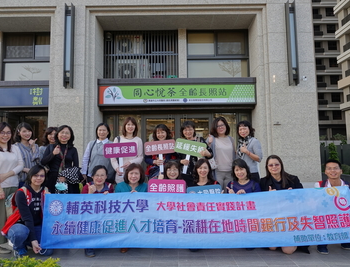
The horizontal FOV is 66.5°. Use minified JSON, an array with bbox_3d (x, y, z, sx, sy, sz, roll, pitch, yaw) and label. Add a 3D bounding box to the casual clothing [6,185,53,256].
[{"bbox_3d":[-1.695,0.981,3.126,0.480,0.780,0.520,2,-5,-25],"label":"casual clothing"}]

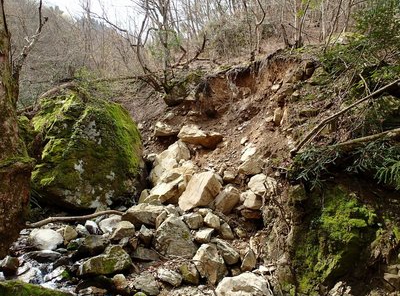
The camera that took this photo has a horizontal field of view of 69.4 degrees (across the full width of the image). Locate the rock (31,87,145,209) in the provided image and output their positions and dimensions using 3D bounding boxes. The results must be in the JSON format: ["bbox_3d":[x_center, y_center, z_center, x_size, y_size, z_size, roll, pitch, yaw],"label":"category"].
[{"bbox_3d":[-2.750,0.000,7.400,2.500,2.750,2.300,-1,4,-14],"label":"rock"}]

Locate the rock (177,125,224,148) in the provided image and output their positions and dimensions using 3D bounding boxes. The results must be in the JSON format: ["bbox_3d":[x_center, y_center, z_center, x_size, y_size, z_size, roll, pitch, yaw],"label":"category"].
[{"bbox_3d":[0.020,-0.360,9.200,1.350,0.680,0.900,0,3,0],"label":"rock"}]

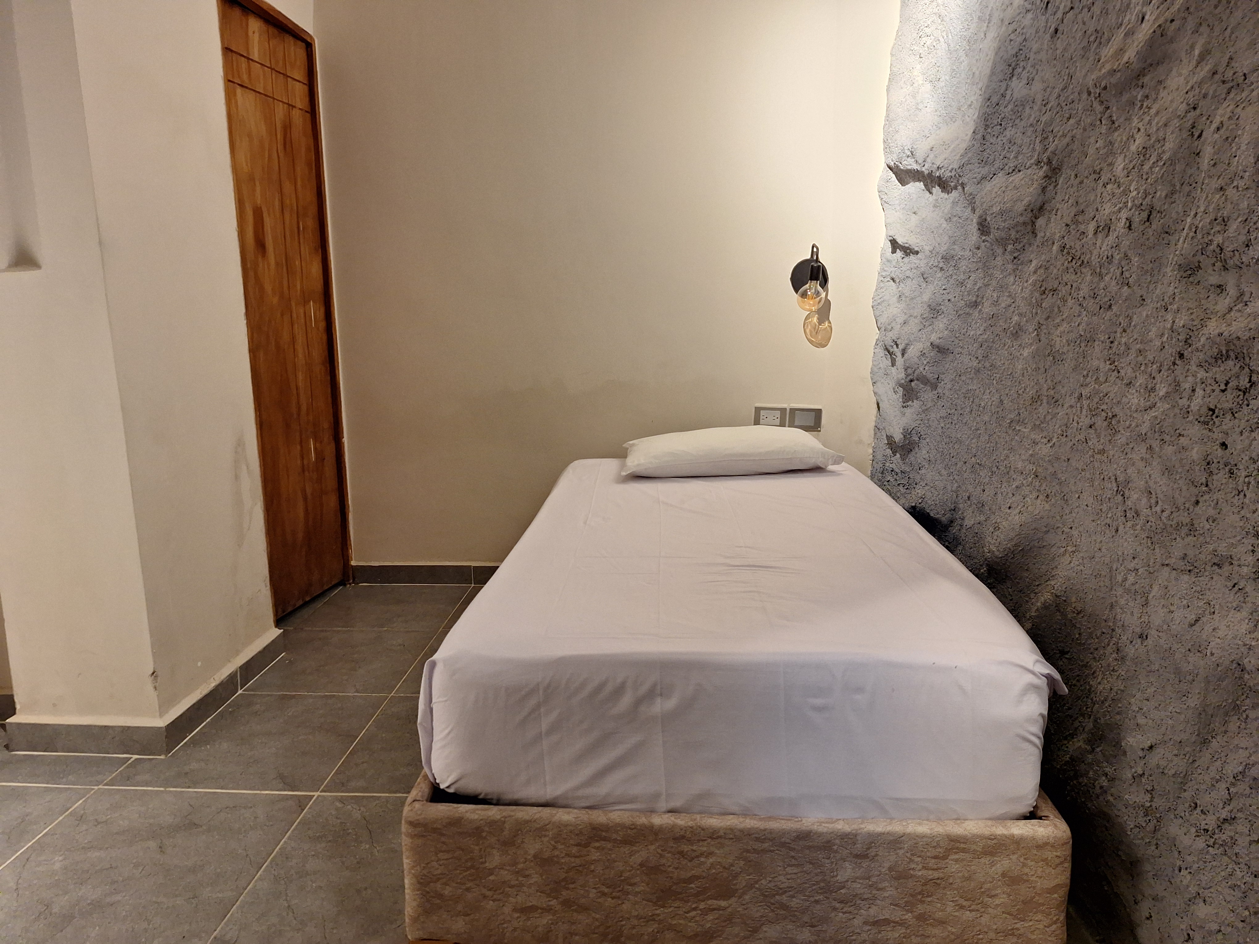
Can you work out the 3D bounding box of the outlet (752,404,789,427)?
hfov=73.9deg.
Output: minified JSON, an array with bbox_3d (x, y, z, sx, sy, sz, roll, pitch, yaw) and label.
[{"bbox_3d":[0.529,-0.201,3.132,0.121,0.090,0.014,0,11,3],"label":"outlet"}]

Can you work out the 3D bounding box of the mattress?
[{"bbox_3d":[0.228,0.263,2.264,0.990,0.280,1.890,1,11,4],"label":"mattress"}]

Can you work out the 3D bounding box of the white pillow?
[{"bbox_3d":[0.371,-0.078,2.971,0.730,0.140,0.370,-1,11,-5],"label":"white pillow"}]

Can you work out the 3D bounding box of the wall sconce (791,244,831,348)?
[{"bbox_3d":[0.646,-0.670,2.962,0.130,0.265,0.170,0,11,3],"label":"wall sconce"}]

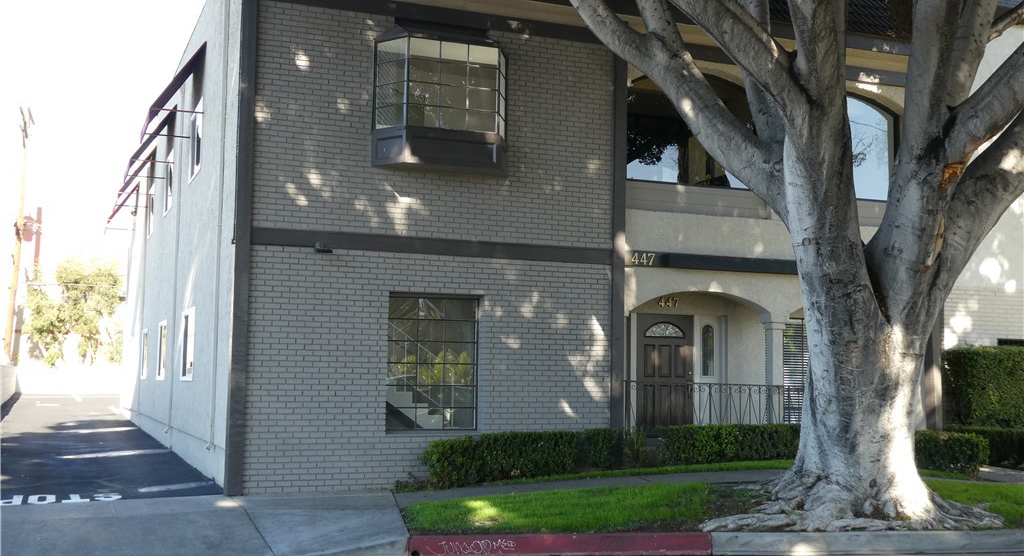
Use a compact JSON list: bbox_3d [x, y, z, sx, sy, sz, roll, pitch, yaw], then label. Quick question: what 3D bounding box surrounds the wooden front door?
[{"bbox_3d":[2.500,1.602,17.784,1.059,2.020,0.080,3,-6,-23],"label":"wooden front door"}]

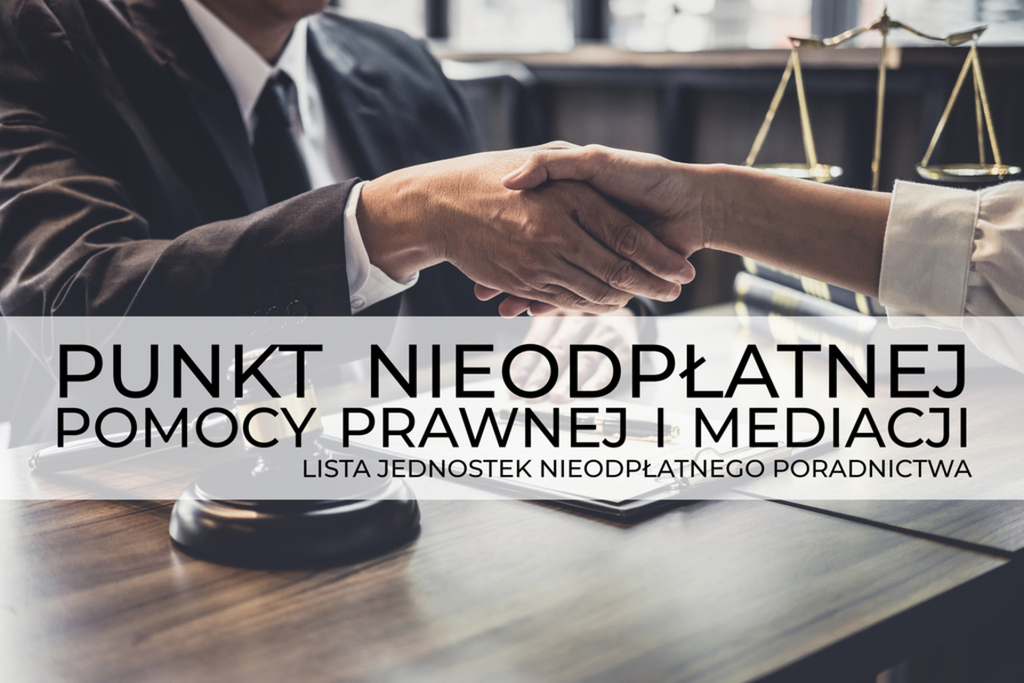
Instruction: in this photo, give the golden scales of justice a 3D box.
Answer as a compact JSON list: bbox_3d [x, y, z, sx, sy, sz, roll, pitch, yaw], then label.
[{"bbox_3d":[0.339,-0.202,1.390,0.255,0.220,0.100,6,13,23],"label":"golden scales of justice"}]

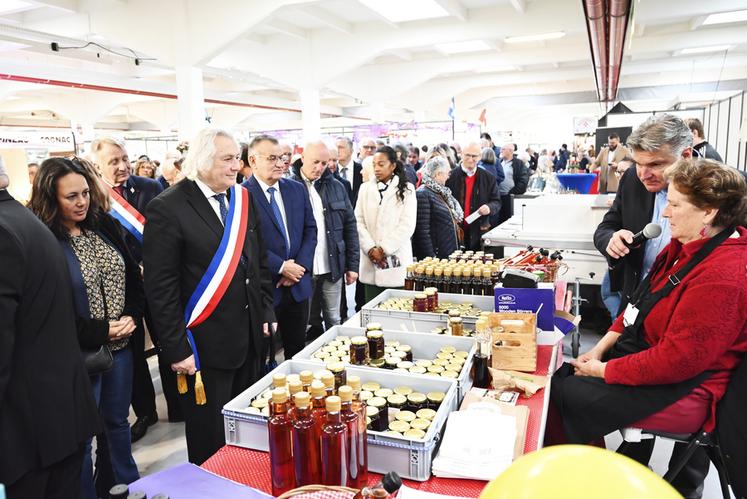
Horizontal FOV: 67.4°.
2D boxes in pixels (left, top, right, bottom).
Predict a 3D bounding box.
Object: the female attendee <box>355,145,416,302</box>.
[{"bbox_3d":[0.080,0.147,3.800,0.440,1.670,0.340,2,10,8],"label":"female attendee"}]

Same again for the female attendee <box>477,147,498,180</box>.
[{"bbox_3d":[1.469,-0.439,7.230,0.470,1.660,0.320,0,10,-3],"label":"female attendee"}]

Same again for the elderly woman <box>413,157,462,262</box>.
[{"bbox_3d":[0.501,0.042,4.576,0.340,1.573,0.500,8,13,39],"label":"elderly woman"}]

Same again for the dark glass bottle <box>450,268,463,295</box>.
[{"bbox_3d":[0.432,0.209,2.928,0.053,0.217,0.053,-1,10,-6],"label":"dark glass bottle"}]

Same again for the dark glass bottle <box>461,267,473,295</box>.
[{"bbox_3d":[0.483,0.211,2.911,0.053,0.217,0.053,-1,10,-6],"label":"dark glass bottle"}]

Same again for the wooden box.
[{"bbox_3d":[0.559,0.353,2.241,0.165,0.210,0.160,1,10,8],"label":"wooden box"}]

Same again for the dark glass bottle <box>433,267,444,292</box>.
[{"bbox_3d":[0.339,0.203,2.961,0.053,0.217,0.053,-1,10,-6],"label":"dark glass bottle"}]

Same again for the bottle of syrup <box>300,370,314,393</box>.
[{"bbox_3d":[-0.165,0.445,1.417,0.059,0.281,0.059,0,10,0],"label":"bottle of syrup"}]

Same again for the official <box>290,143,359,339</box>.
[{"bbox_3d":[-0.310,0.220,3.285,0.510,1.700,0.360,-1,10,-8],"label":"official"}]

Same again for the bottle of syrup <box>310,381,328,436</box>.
[{"bbox_3d":[-0.131,0.455,1.359,0.059,0.281,0.059,0,10,0],"label":"bottle of syrup"}]

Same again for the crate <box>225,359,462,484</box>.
[{"bbox_3d":[-0.077,0.485,1.673,0.600,0.118,0.400,3,10,18],"label":"crate"}]

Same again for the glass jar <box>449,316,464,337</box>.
[{"bbox_3d":[0.343,0.323,2.325,0.054,0.070,0.054,0,10,0],"label":"glass jar"}]

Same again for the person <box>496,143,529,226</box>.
[{"bbox_3d":[1.854,-0.570,7.617,0.340,1.723,0.520,-8,13,-39],"label":"person"}]

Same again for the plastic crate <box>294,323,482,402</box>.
[{"bbox_3d":[0.055,0.417,2.068,0.600,0.118,0.400,3,10,18],"label":"plastic crate"}]

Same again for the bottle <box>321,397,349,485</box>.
[{"bbox_3d":[-0.092,0.481,1.322,0.061,0.280,0.061,-1,10,-6],"label":"bottle"}]

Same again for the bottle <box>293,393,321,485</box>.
[{"bbox_3d":[-0.159,0.467,1.293,0.059,0.281,0.059,0,10,0],"label":"bottle"}]

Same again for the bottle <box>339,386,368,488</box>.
[{"bbox_3d":[-0.066,0.471,1.379,0.061,0.280,0.061,-1,10,-6],"label":"bottle"}]

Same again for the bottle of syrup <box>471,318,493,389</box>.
[{"bbox_3d":[0.387,0.371,1.991,0.073,0.233,0.073,0,10,0],"label":"bottle of syrup"}]

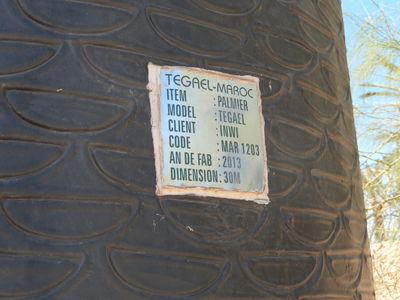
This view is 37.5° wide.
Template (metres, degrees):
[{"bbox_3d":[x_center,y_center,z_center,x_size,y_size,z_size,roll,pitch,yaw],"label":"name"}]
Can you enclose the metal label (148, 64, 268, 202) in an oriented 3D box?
[{"bbox_3d":[0.015,-0.023,0.762,0.166,0.174,0.009,5,-18,-29],"label":"metal label"}]

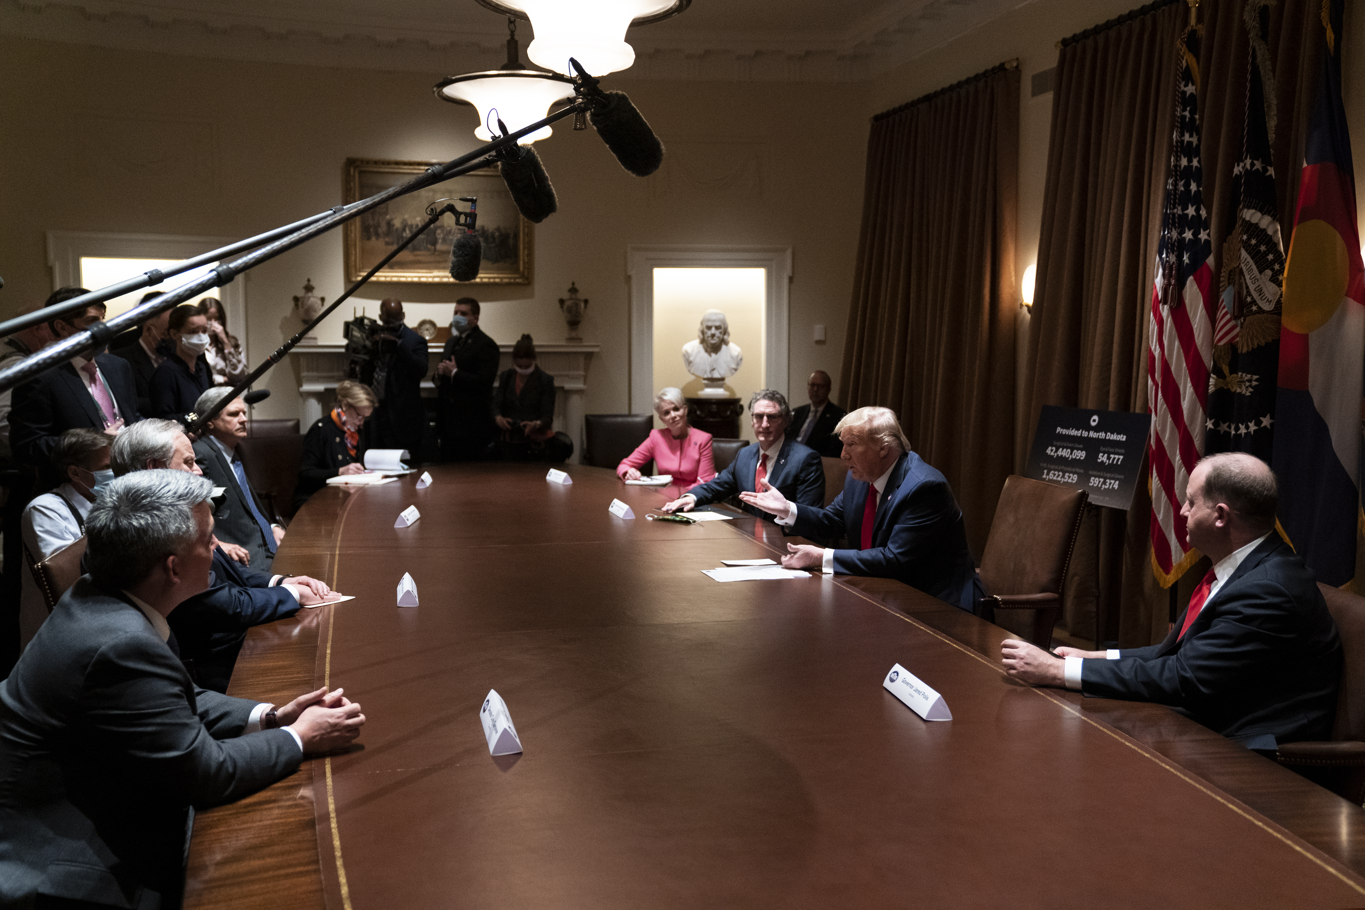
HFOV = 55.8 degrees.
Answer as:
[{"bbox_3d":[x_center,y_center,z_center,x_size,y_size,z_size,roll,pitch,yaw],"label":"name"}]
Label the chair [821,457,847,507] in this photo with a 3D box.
[{"bbox_3d":[0.644,0.500,6.250,0.660,0.980,0.640,-4,7,-35],"label":"chair"}]

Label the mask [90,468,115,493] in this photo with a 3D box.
[{"bbox_3d":[-2.035,0.091,4.560,0.090,0.110,0.130,0,6,1],"label":"mask"}]

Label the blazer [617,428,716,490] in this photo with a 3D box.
[{"bbox_3d":[-0.066,0.129,6.950,0.500,0.560,0.400,1,6,11],"label":"blazer"}]

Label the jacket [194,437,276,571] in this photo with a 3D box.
[{"bbox_3d":[-1.980,0.210,5.751,0.400,0.650,0.490,2,6,23],"label":"jacket"}]

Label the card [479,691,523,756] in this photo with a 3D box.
[{"bbox_3d":[-0.400,0.585,2.834,0.065,0.055,0.280,-1,6,-13],"label":"card"}]

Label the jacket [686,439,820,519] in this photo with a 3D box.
[{"bbox_3d":[0.382,0.213,6.200,0.560,0.600,0.460,4,6,31],"label":"jacket"}]

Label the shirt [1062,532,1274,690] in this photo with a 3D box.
[{"bbox_3d":[1.277,0.495,3.200,0.620,0.570,0.500,-1,6,-12],"label":"shirt"}]

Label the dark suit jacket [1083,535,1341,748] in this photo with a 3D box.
[{"bbox_3d":[1.324,0.500,3.227,0.650,0.600,0.560,1,6,7],"label":"dark suit jacket"}]

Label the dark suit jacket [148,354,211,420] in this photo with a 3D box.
[{"bbox_3d":[-2.340,-0.179,6.063,0.300,0.600,0.420,3,7,28],"label":"dark suit jacket"}]

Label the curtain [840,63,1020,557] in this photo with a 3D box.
[{"bbox_3d":[1.625,-0.879,8.884,0.280,3.140,2.450,-1,6,-13],"label":"curtain"}]

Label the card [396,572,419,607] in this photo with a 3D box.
[{"bbox_3d":[-0.861,0.419,4.044,0.061,0.054,0.277,-1,6,-13],"label":"card"}]

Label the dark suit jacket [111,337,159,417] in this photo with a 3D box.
[{"bbox_3d":[-2.866,-0.268,6.800,0.330,0.780,0.480,5,7,38],"label":"dark suit jacket"}]

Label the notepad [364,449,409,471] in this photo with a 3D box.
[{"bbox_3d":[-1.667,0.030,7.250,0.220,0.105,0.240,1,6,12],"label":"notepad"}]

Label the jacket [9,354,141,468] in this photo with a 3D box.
[{"bbox_3d":[-2.290,-0.015,4.944,0.370,0.750,0.510,4,7,37],"label":"jacket"}]

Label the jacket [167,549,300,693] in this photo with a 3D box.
[{"bbox_3d":[-1.480,0.444,3.995,0.570,0.610,0.510,-2,6,-17],"label":"jacket"}]

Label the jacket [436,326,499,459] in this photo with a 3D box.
[{"bbox_3d":[-1.443,-0.456,8.700,0.460,0.830,0.340,5,7,43],"label":"jacket"}]

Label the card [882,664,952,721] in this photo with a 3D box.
[{"bbox_3d":[0.531,0.533,2.919,0.061,0.054,0.277,-1,6,-10],"label":"card"}]

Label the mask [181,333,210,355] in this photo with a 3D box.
[{"bbox_3d":[-2.253,-0.515,5.958,0.085,0.105,0.140,4,7,32],"label":"mask"}]

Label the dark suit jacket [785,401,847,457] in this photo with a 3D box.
[{"bbox_3d":[0.983,-0.099,9.208,0.500,0.600,0.420,4,7,30],"label":"dark suit jacket"}]

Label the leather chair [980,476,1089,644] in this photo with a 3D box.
[{"bbox_3d":[1.196,0.619,4.935,0.660,1.040,0.630,-2,6,-19],"label":"leather chair"}]

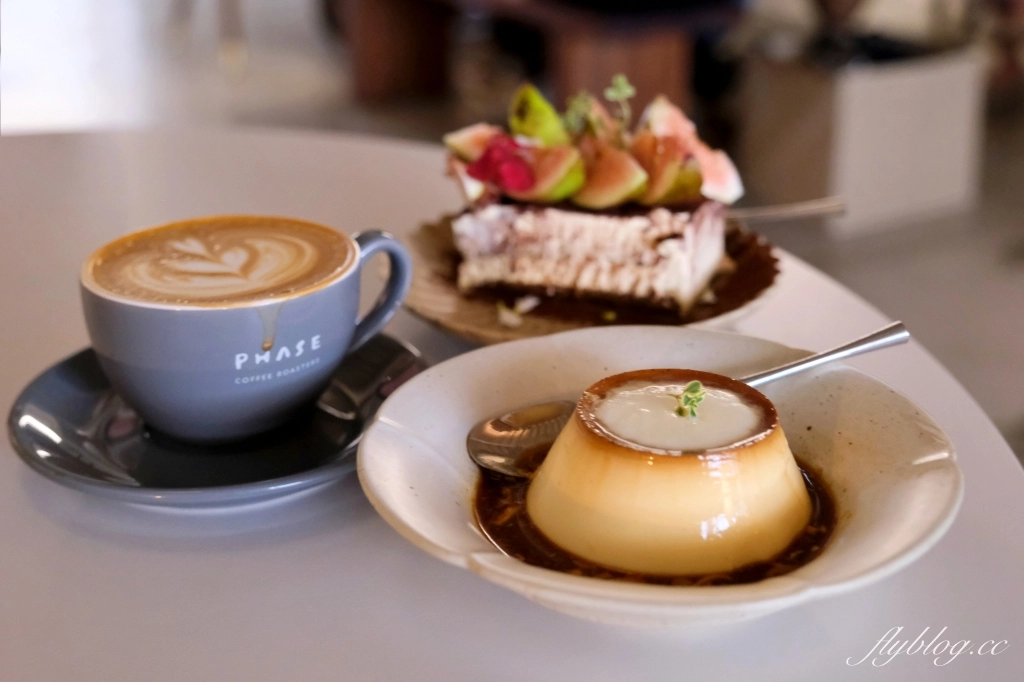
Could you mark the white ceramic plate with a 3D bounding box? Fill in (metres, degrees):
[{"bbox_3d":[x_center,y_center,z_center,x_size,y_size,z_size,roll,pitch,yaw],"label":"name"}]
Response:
[{"bbox_3d":[0.046,0.043,0.404,0.186,0.031,0.186,-1,23,0],"label":"white ceramic plate"}]

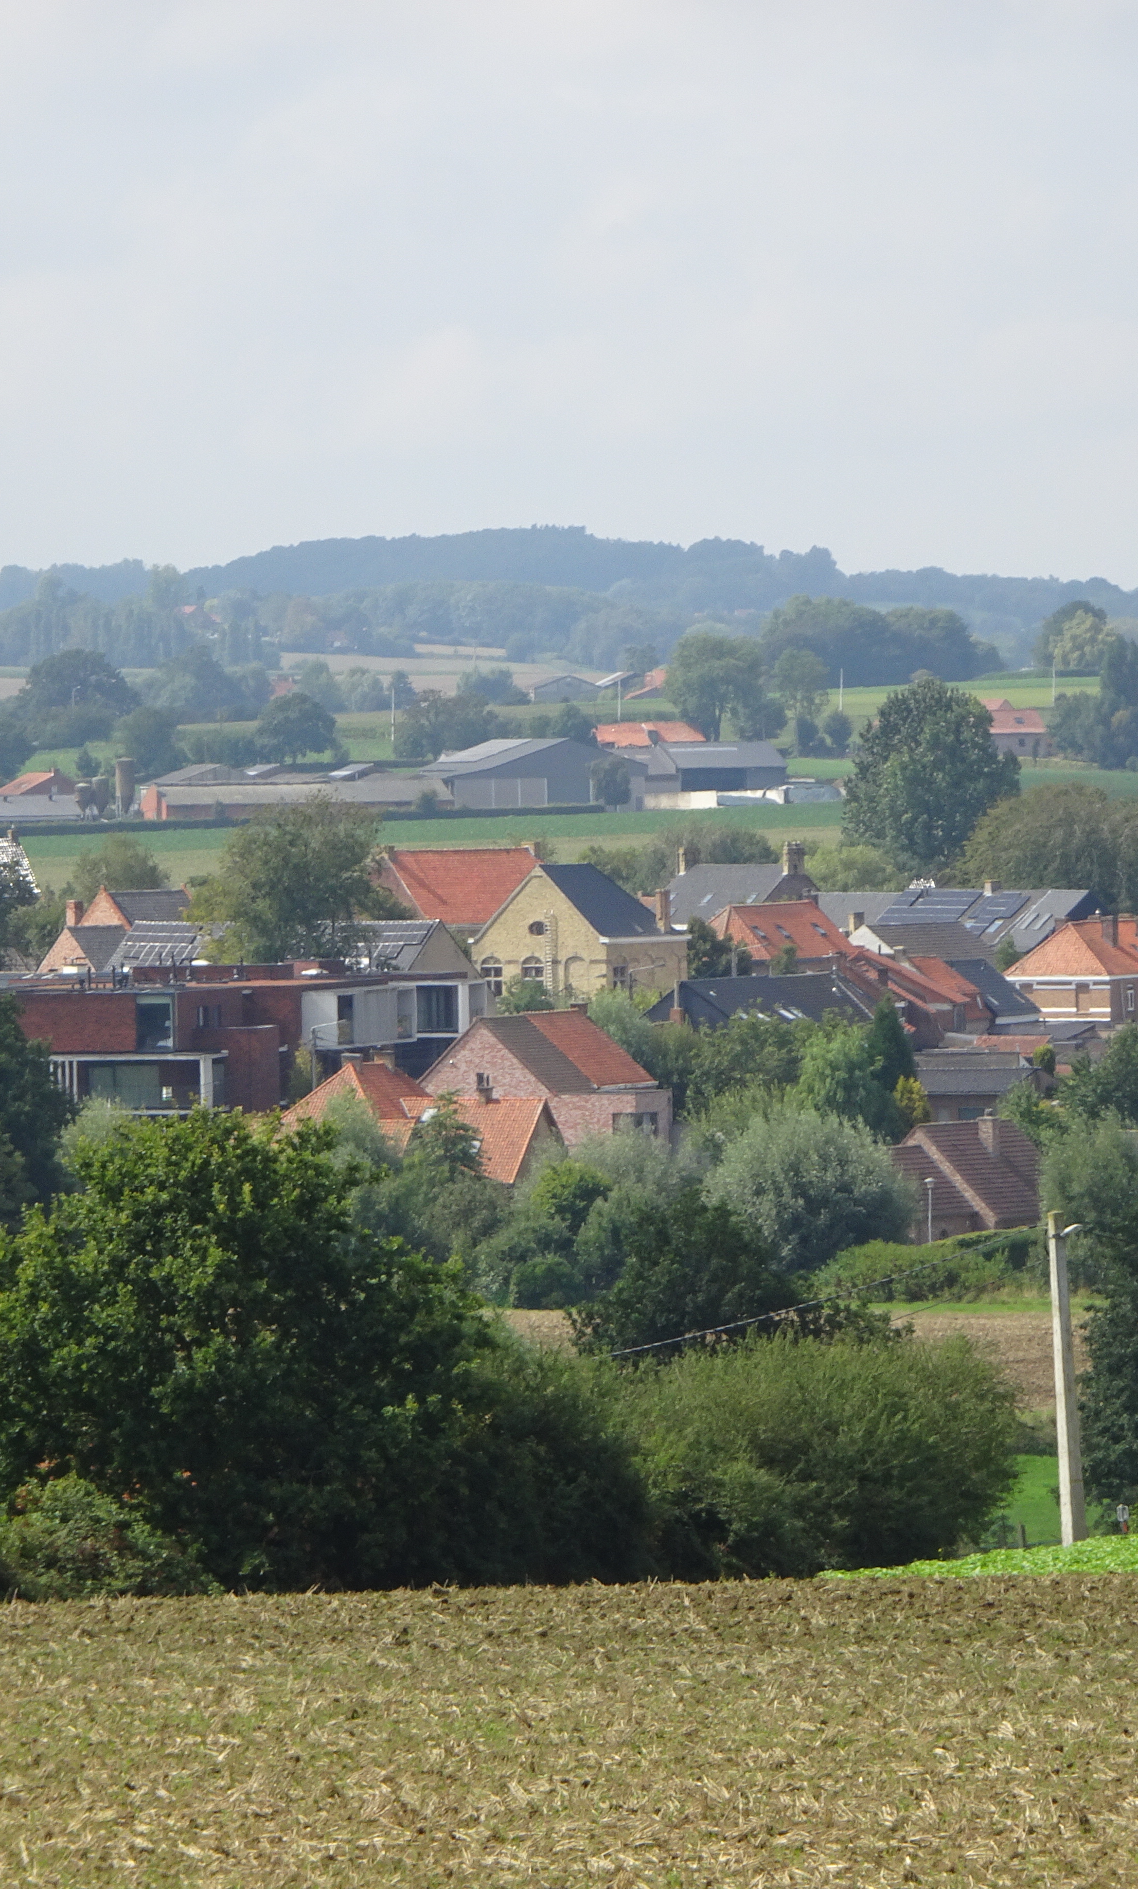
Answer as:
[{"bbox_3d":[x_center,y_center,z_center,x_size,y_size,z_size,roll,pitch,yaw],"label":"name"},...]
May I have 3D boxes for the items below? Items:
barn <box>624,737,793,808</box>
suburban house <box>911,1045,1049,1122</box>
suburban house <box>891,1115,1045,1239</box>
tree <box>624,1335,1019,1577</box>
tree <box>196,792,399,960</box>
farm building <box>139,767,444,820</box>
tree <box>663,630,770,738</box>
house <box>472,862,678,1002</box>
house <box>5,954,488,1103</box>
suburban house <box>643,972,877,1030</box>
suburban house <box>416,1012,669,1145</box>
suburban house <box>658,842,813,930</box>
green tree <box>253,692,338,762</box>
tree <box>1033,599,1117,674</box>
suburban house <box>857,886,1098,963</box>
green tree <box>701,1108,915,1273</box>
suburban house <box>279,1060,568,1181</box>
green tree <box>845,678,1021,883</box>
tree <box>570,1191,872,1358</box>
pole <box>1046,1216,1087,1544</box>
[{"bbox_3d":[16.700,-20.810,1570.000,16.500,7.990,12.500,-1,1,-19],"label":"barn"},{"bbox_3d":[23.917,8.586,755.048,9.000,4.900,8.500,1,1,25],"label":"suburban house"},{"bbox_3d":[18.850,12.437,639.320,9.300,7.100,11.300,-2,2,-40],"label":"suburban house"},{"bbox_3d":[4.359,9.185,225.047,7.000,4.800,6.500,0,1,0],"label":"tree"},{"bbox_3d":[-19.089,-1.582,910.232,14.379,18.000,14.379,-1,1,0],"label":"tree"},{"bbox_3d":[-33.670,-18.070,1555.000,33.000,6.380,15.000,-1,1,-19],"label":"farm building"},{"bbox_3d":[18.110,-31.966,1600.000,13.100,13.600,12.500,-1,1,1],"label":"tree"},{"bbox_3d":[0.460,-0.224,865.100,9.600,10.200,13.000,1,1,24],"label":"house"},{"bbox_3d":[-18.958,5.073,703.000,14.000,8.200,28.000,0,2,32],"label":"house"},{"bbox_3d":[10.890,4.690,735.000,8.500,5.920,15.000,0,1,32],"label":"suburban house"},{"bbox_3d":[-1.968,7.527,710.095,10.000,7.500,10.500,0,2,33],"label":"suburban house"},{"bbox_3d":[11.760,-1.710,865.000,10.000,9.590,8.500,0,1,35],"label":"suburban house"},{"bbox_3d":[-33.670,-26.740,1600.000,10.700,9.480,10.700,-1,1,0],"label":"green tree"},{"bbox_3d":[88.025,-53.157,2250.000,14.500,13.000,13.500,-1,1,2],"label":"tree"},{"bbox_3d":[31.227,0.320,940.109,16.800,8.500,13.200,0,2,40],"label":"suburban house"},{"bbox_3d":[11.540,11.960,625.000,10.300,8.260,10.000,-1,1,0],"label":"green tree"},{"bbox_3d":[-7.335,9.671,615.000,12.000,8.400,9.000,-1,1,23],"label":"suburban house"},{"bbox_3d":[30.606,-12.711,1090.255,14.905,19.800,14.905,-1,1,0],"label":"green tree"},{"bbox_3d":[6.450,14.210,555.000,12.800,7.250,11.500,-1,1,0],"label":"tree"},{"bbox_3d":[9.418,8.957,245.100,0.450,7.800,0.420,-1,2,41],"label":"pole"}]

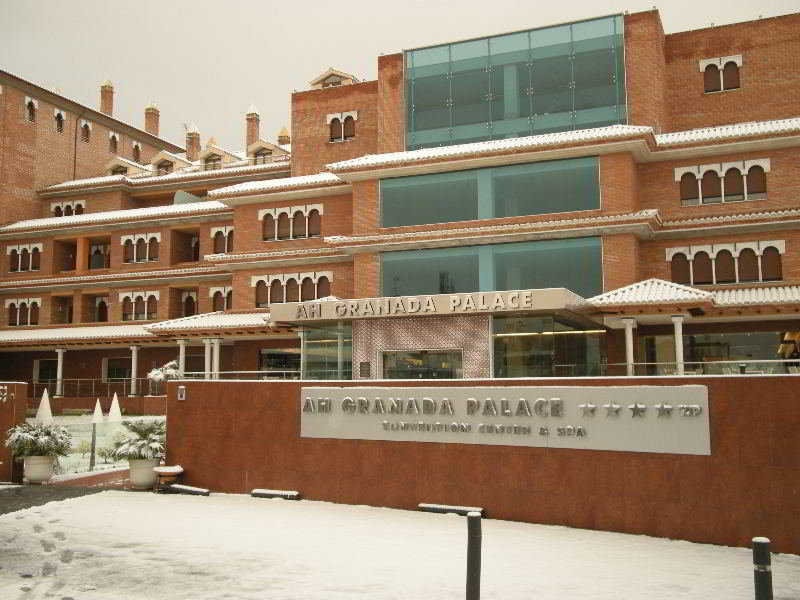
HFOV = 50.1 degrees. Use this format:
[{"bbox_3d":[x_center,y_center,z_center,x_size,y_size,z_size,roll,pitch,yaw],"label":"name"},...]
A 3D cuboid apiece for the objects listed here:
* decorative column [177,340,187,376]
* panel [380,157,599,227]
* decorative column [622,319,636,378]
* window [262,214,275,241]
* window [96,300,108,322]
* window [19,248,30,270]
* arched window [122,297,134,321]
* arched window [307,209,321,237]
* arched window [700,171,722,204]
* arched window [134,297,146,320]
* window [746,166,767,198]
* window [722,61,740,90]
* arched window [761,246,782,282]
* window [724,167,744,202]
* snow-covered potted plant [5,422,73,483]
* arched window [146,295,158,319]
[{"bbox_3d":[-9.782,3.028,38.421,0.390,2.480,0.390,-3,-7,21],"label":"decorative column"},{"bbox_3d":[3.434,-4.308,34.725,9.260,2.065,0.120,-3,-7,22],"label":"panel"},{"bbox_3d":[8.444,1.969,31.397,0.380,2.553,0.380,-3,-8,21],"label":"decorative column"},{"bbox_3d":[-6.124,-3.397,40.311,0.675,1.308,0.250,-3,-7,22],"label":"window"},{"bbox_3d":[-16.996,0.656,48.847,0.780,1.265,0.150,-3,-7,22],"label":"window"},{"bbox_3d":[-21.696,-2.314,49.645,0.740,1.360,0.200,-3,-7,21],"label":"window"},{"bbox_3d":[-14.934,0.490,47.223,0.748,1.336,0.180,-3,-8,21],"label":"arched window"},{"bbox_3d":[-4.028,-3.615,40.580,0.712,1.369,0.180,-3,-8,21],"label":"arched window"},{"bbox_3d":[12.459,-4.498,34.120,0.731,1.366,0.180,-3,-8,21],"label":"arched window"},{"bbox_3d":[-14.008,0.474,46.362,0.740,1.340,0.200,-3,-7,21],"label":"arched window"},{"bbox_3d":[13.998,-4.573,33.517,0.731,1.418,0.180,-3,-8,21],"label":"window"},{"bbox_3d":[15.153,-10.223,39.029,0.740,1.370,0.200,-3,-7,21],"label":"window"},{"bbox_3d":[14.161,-1.337,32.552,0.740,1.360,0.200,-3,-7,21],"label":"arched window"},{"bbox_3d":[12.830,-4.373,32.785,0.720,1.378,0.250,-3,-7,22],"label":"window"},{"bbox_3d":[-6.511,2.756,15.400,1.200,1.100,1.150,-3,-7,25],"label":"snow-covered potted plant"},{"bbox_3d":[-13.403,0.351,46.303,0.740,1.309,0.150,-3,-7,22],"label":"arched window"}]

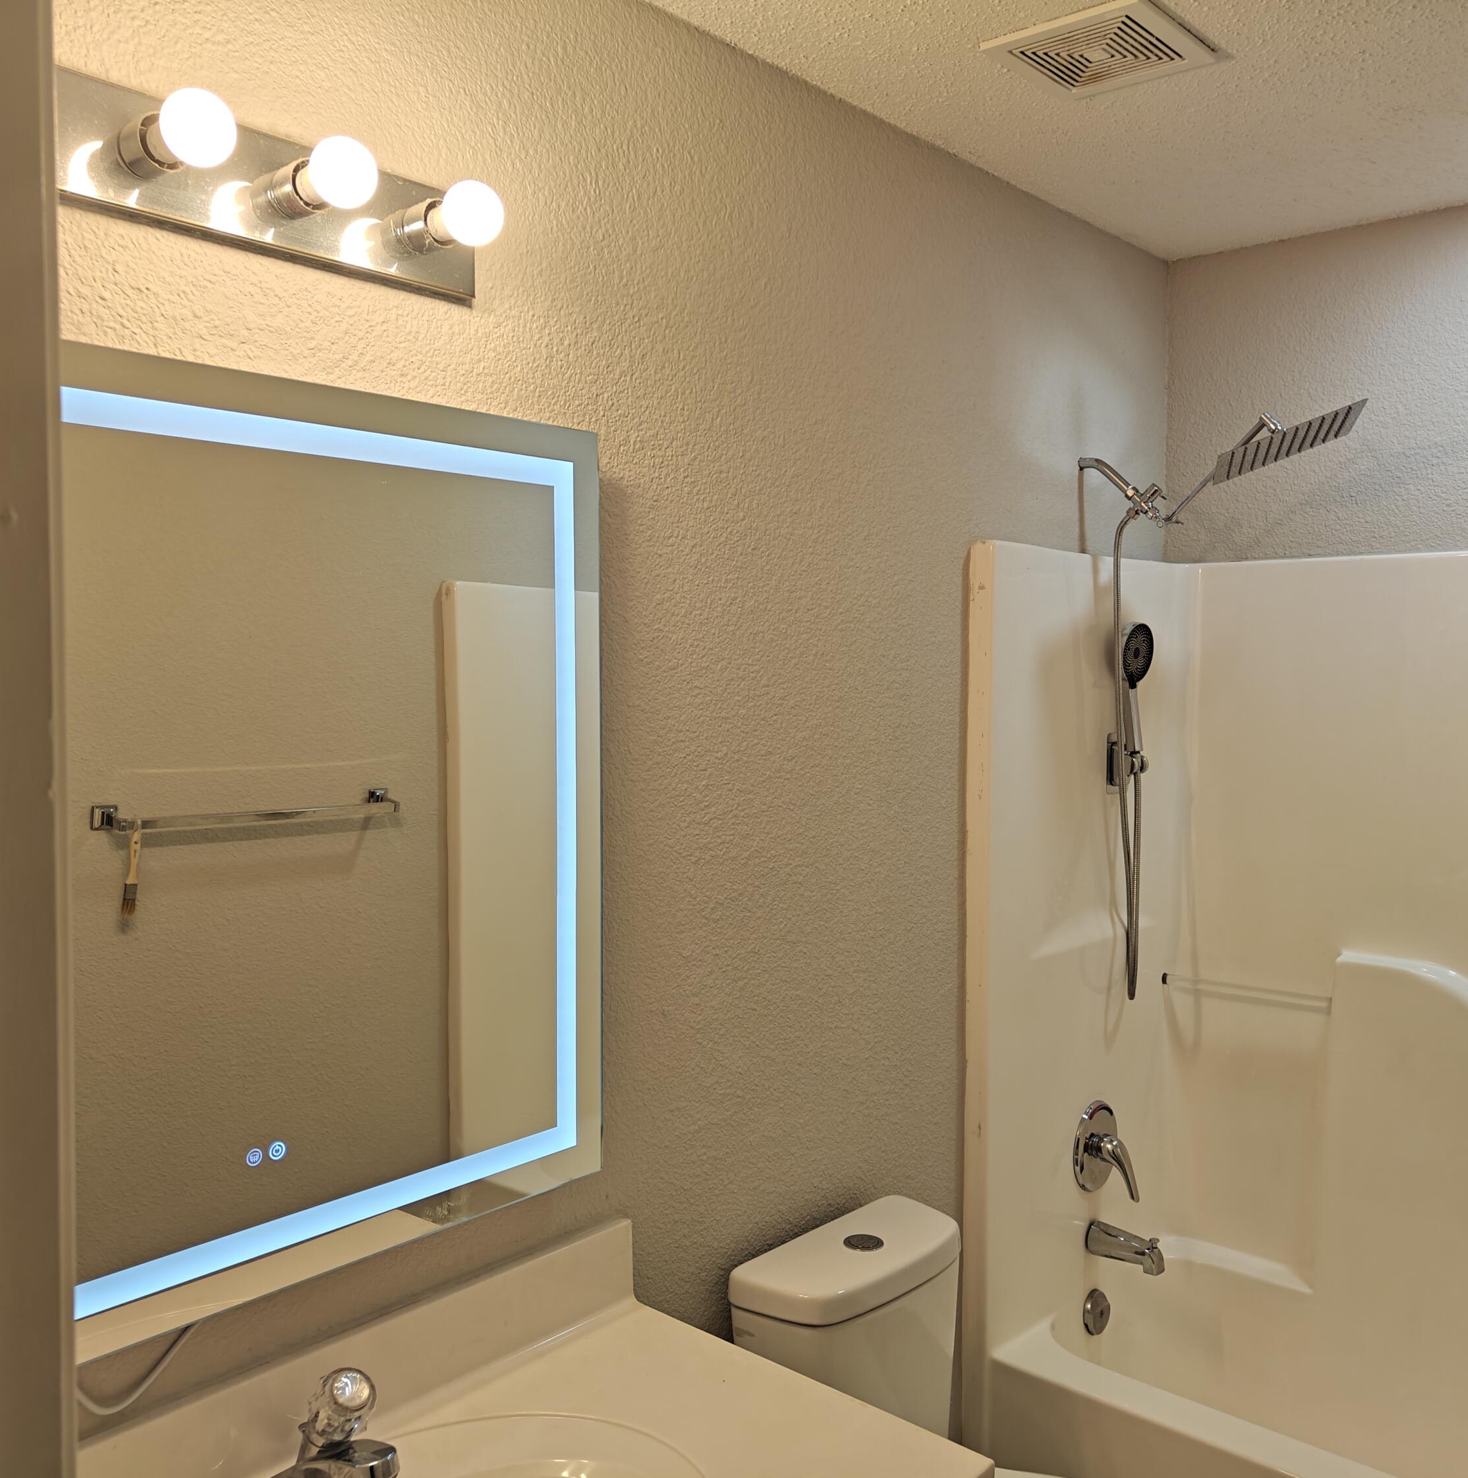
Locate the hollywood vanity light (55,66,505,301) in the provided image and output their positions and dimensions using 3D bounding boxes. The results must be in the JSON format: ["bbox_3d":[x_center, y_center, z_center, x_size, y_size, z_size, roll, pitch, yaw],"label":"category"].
[{"bbox_3d":[-0.406,-0.543,1.335,0.151,0.111,0.452,3,4,42],"label":"hollywood vanity light"}]

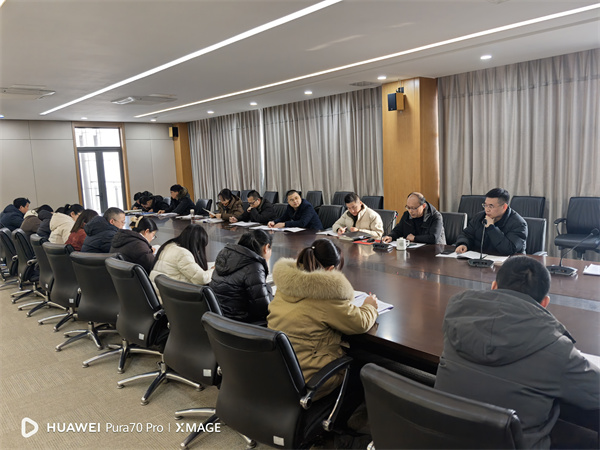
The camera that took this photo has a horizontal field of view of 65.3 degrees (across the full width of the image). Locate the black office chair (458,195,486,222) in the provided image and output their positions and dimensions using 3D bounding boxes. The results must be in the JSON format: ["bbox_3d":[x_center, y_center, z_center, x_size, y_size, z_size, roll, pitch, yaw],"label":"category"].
[{"bbox_3d":[2.631,0.058,7.287,0.650,0.970,0.620,-9,10,-42],"label":"black office chair"}]

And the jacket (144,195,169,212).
[{"bbox_3d":[-2.977,-0.342,9.765,0.550,0.600,0.580,-9,10,-42],"label":"jacket"}]

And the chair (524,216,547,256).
[{"bbox_3d":[2.079,0.424,4.649,0.660,0.960,0.610,-9,10,-42],"label":"chair"}]

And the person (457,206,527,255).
[{"bbox_3d":[1.838,0.308,4.454,0.850,1.300,0.620,-9,10,-39],"label":"person"}]

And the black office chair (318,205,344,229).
[{"bbox_3d":[0.300,0.238,6.456,0.630,0.955,0.620,-10,11,-44],"label":"black office chair"}]

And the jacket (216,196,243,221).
[{"bbox_3d":[-1.071,-0.170,7.661,0.550,0.620,0.520,-8,9,-37],"label":"jacket"}]

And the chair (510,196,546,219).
[{"bbox_3d":[3.020,0.124,6.364,0.630,0.955,0.620,-10,11,-44],"label":"chair"}]

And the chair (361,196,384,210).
[{"bbox_3d":[1.073,0.040,7.643,0.620,0.955,0.630,5,11,43],"label":"chair"}]

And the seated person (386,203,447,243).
[{"bbox_3d":[1.248,0.277,5.042,0.820,1.220,0.600,-9,10,-39],"label":"seated person"}]

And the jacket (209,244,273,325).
[{"bbox_3d":[-0.373,0.430,2.856,0.470,0.610,0.450,3,10,35],"label":"jacket"}]

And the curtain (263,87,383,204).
[{"bbox_3d":[0.470,-1.270,10.364,0.200,2.930,3.650,-9,10,-42],"label":"curtain"}]

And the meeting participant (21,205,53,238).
[{"bbox_3d":[-3.528,0.317,6.590,0.570,1.190,0.820,5,11,44],"label":"meeting participant"}]

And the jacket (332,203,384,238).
[{"bbox_3d":[0.638,0.041,5.287,0.550,0.590,0.450,3,10,35],"label":"jacket"}]

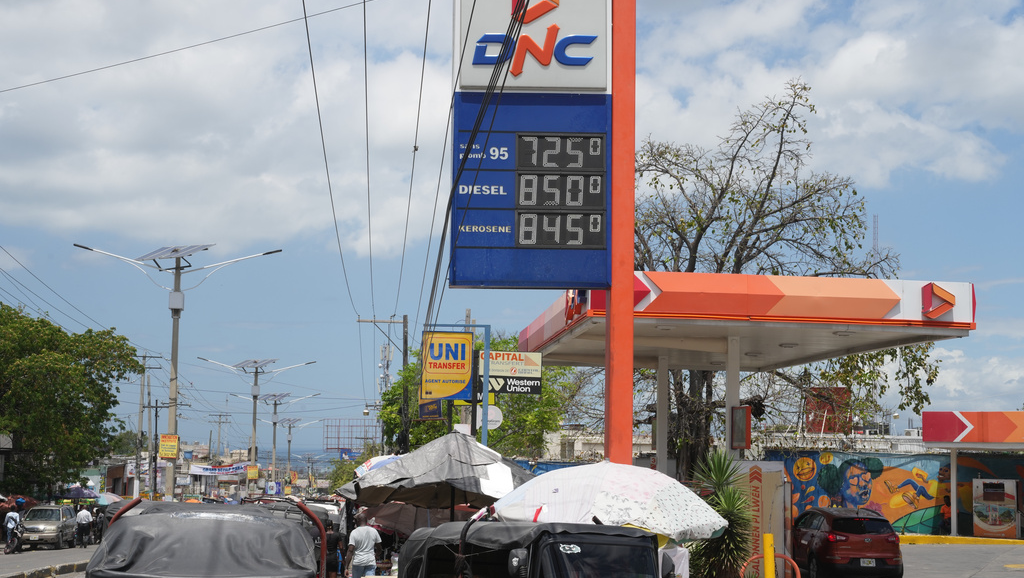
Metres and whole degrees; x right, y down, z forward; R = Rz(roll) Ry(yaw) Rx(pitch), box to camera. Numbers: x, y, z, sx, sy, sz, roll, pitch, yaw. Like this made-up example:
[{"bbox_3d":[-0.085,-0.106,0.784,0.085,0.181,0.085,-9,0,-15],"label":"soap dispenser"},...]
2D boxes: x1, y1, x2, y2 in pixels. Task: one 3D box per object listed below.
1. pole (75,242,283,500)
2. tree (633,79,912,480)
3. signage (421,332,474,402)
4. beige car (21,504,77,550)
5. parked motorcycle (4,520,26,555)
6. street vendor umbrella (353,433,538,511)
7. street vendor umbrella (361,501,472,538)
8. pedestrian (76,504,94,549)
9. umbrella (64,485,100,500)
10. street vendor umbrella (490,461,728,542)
[{"bbox_3d":[-13.209,4.313,55.655,7.900,11.860,1.800,1,-6,-6],"label":"pole"},{"bbox_3d":[8.915,0.721,50.000,11.500,15.300,11.000,1,-6,0],"label":"tree"},{"bbox_3d":[-1.429,1.706,31.500,1.200,1.560,0.170,2,-6,-6],"label":"signage"},{"bbox_3d":[-19.640,10.126,60.660,1.620,1.740,4.000,2,-9,-7],"label":"beige car"},{"bbox_3d":[-18.476,9.248,52.800,0.750,1.120,1.900,-2,-7,25],"label":"parked motorcycle"},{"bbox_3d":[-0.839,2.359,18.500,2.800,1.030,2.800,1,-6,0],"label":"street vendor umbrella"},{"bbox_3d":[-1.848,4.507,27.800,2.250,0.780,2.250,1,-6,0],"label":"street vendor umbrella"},{"bbox_3d":[-17.250,9.606,57.500,0.600,1.750,0.400,2,-6,-6],"label":"pedestrian"},{"bbox_3d":[-19.470,9.183,64.000,1.950,0.700,1.950,1,-6,0],"label":"umbrella"},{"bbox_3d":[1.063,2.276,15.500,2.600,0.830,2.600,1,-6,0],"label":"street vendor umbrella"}]

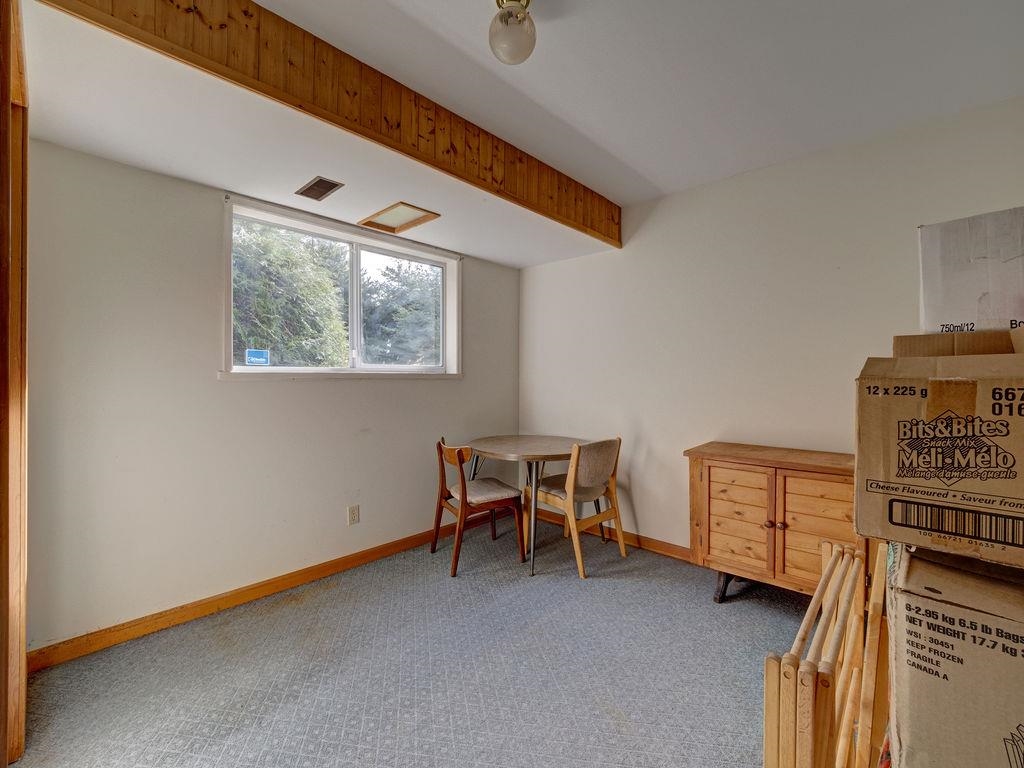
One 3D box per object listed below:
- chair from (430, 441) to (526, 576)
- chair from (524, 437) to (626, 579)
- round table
[{"bbox_3d":[-0.235,0.771,2.788,0.507,0.784,0.507,0,0,-28],"label":"chair"},{"bbox_3d":[0.426,0.761,2.798,0.472,0.805,0.519,0,0,-43],"label":"chair"},{"bbox_3d":[0.144,0.801,3.038,0.944,0.721,0.944,0,0,0],"label":"round table"}]

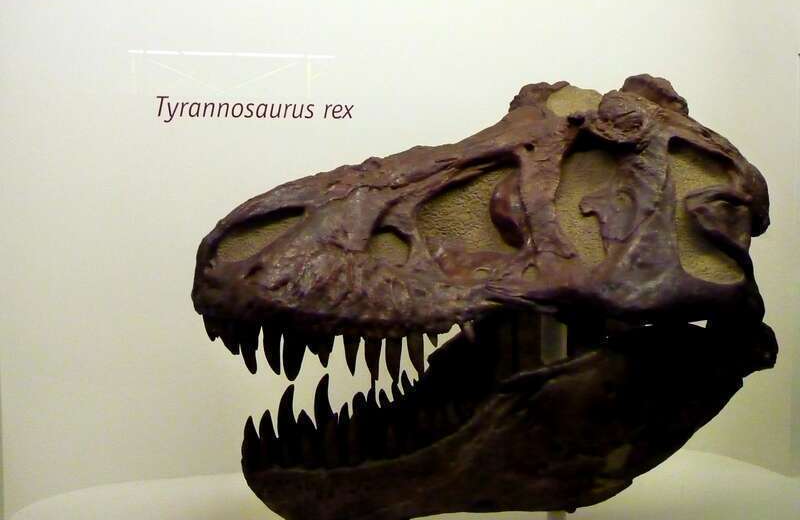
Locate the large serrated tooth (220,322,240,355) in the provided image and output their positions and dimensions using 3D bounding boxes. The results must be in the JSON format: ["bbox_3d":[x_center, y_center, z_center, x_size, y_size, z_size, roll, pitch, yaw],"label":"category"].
[{"bbox_3d":[-0.381,0.176,2.490,0.043,0.070,0.037,-6,5,23],"label":"large serrated tooth"}]

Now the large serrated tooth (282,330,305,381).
[{"bbox_3d":[-0.234,0.210,2.440,0.046,0.108,0.040,0,5,-5],"label":"large serrated tooth"}]

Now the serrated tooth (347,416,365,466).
[{"bbox_3d":[-0.098,0.401,2.450,0.038,0.108,0.032,0,5,-5],"label":"serrated tooth"}]

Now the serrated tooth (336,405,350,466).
[{"bbox_3d":[-0.126,0.391,2.470,0.030,0.135,0.030,0,5,-5],"label":"serrated tooth"}]

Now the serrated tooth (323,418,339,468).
[{"bbox_3d":[-0.151,0.405,2.450,0.038,0.108,0.032,0,5,-5],"label":"serrated tooth"}]

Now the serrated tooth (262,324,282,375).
[{"bbox_3d":[-0.282,0.198,2.450,0.042,0.108,0.036,-6,5,-5],"label":"serrated tooth"}]

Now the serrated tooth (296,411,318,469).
[{"bbox_3d":[-0.204,0.396,2.450,0.047,0.126,0.040,0,5,-5],"label":"serrated tooth"}]

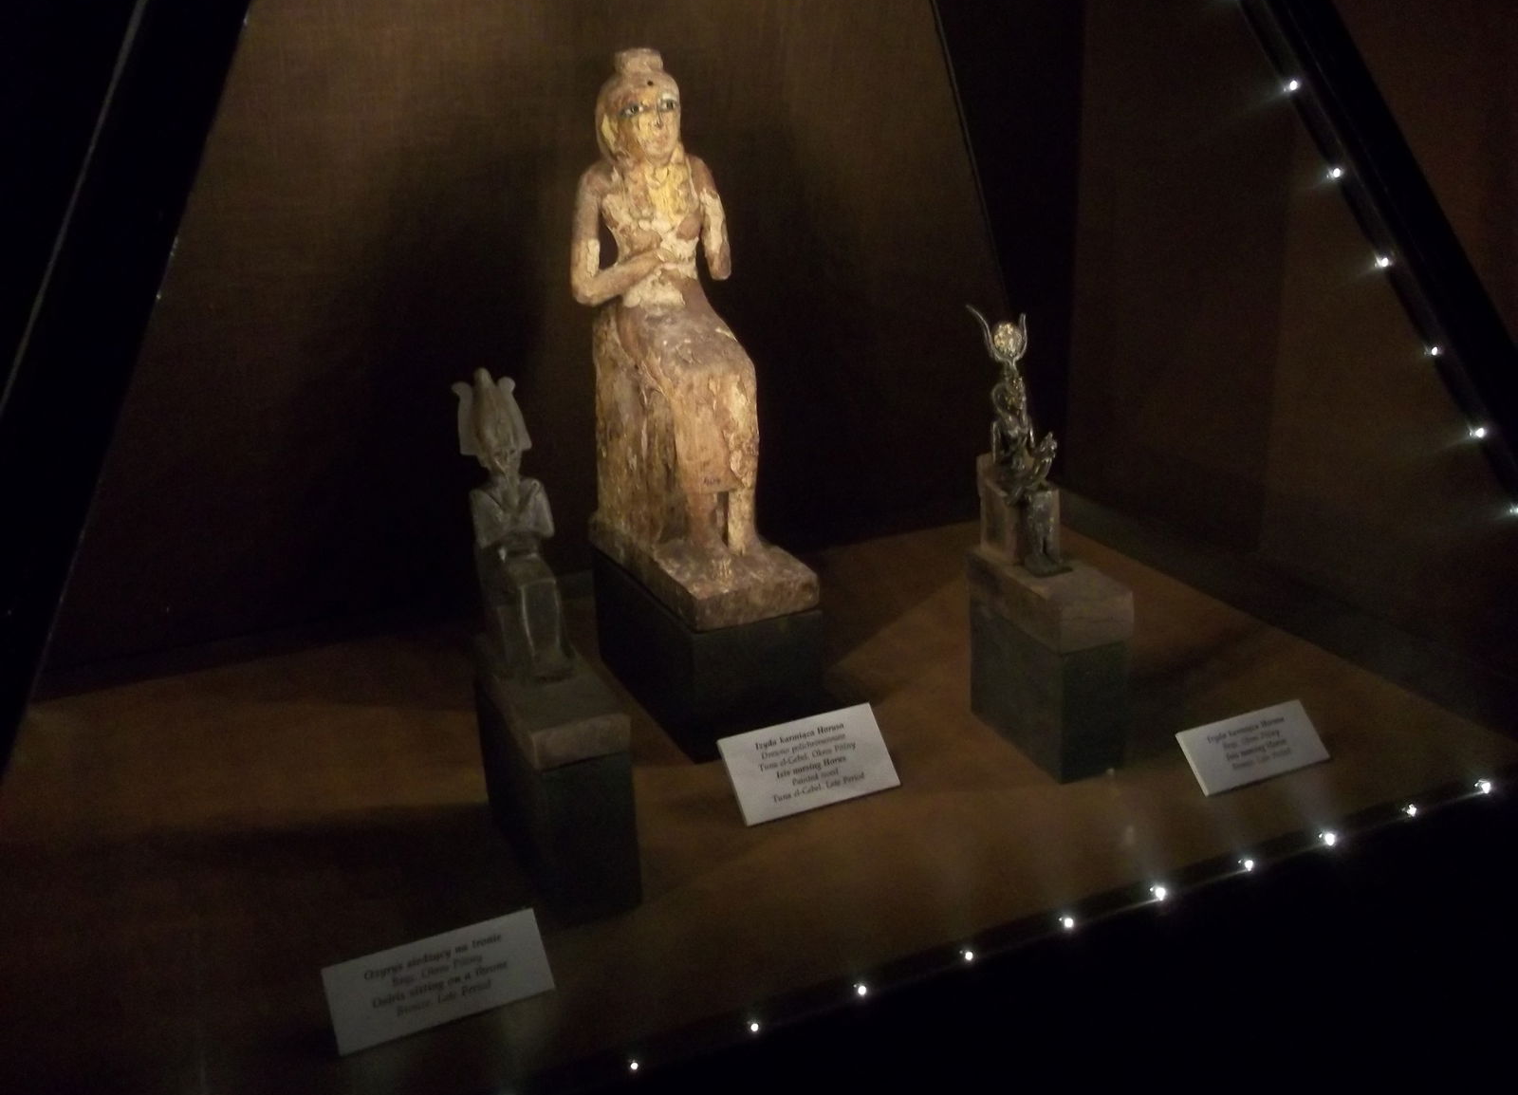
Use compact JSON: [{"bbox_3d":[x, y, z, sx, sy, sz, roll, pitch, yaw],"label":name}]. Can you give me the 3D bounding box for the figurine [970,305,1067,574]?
[{"bbox_3d":[0.171,-0.071,0.905,0.049,0.167,0.071,-10,19,-19],"label":"figurine"}]

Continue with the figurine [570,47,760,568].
[{"bbox_3d":[-0.063,-0.167,0.979,0.123,0.342,0.166,-11,20,-21],"label":"figurine"}]

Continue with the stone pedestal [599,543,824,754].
[{"bbox_3d":[-0.041,0.065,1.042,0.097,0.092,0.215,-11,20,-21],"label":"stone pedestal"}]

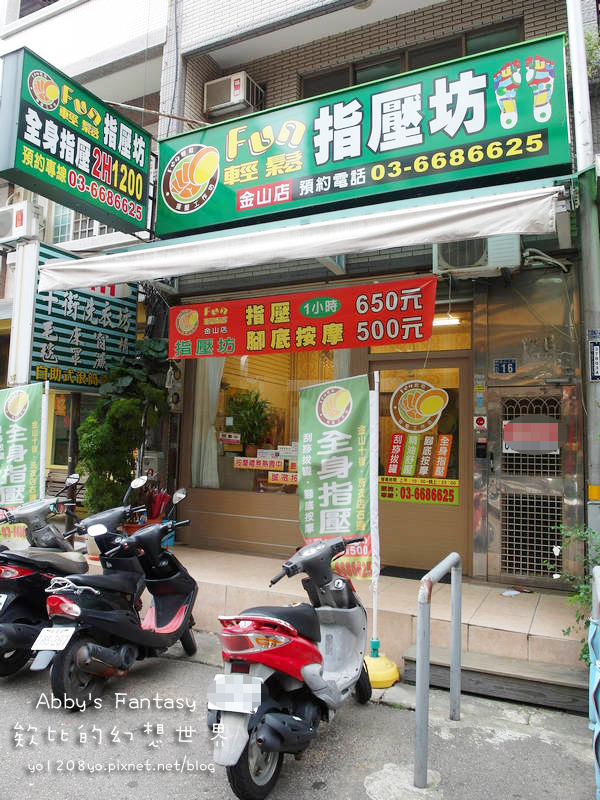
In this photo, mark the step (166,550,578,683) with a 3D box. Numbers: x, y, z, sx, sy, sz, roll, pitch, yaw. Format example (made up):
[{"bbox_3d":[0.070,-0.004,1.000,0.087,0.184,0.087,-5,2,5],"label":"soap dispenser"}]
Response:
[{"bbox_3d":[0.219,1.855,5.115,4.400,0.405,1.285,-1,-4,25],"label":"step"}]

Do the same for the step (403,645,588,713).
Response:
[{"bbox_3d":[1.326,1.907,3.763,1.190,0.185,0.240,-1,-4,25],"label":"step"}]

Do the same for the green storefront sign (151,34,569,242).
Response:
[{"bbox_3d":[0.358,-2.477,5.661,4.296,1.145,0.270,-1,-4,25],"label":"green storefront sign"}]

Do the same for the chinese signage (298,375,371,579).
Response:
[{"bbox_3d":[0.263,0.577,4.336,0.595,1.532,0.082,-1,-6,25],"label":"chinese signage"}]

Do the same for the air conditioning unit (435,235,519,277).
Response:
[{"bbox_3d":[1.648,-1.427,5.141,0.760,0.550,0.290,-1,-4,25],"label":"air conditioning unit"}]

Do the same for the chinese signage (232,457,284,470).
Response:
[{"bbox_3d":[-0.476,0.733,6.362,0.655,0.123,0.020,-1,-4,25],"label":"chinese signage"}]

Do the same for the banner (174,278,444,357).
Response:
[{"bbox_3d":[-0.131,-0.815,5.656,3.007,0.595,0.041,-1,-6,25],"label":"banner"}]

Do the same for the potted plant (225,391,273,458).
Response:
[{"bbox_3d":[-0.619,0.304,6.808,0.570,0.860,0.570,1,-4,0],"label":"potted plant"}]

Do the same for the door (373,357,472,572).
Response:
[{"bbox_3d":[1.187,0.635,5.466,0.990,2.079,0.080,-1,-4,25],"label":"door"}]

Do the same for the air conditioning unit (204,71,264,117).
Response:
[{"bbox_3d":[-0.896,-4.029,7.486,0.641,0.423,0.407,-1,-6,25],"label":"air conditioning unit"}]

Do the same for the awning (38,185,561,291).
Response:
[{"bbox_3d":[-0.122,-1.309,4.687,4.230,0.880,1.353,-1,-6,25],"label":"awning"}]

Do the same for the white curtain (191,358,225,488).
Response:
[{"bbox_3d":[-1.176,0.157,7.014,0.488,1.901,0.130,-1,-6,25],"label":"white curtain"}]

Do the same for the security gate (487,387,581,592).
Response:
[{"bbox_3d":[2.185,0.802,5.202,0.800,1.881,0.065,-1,-6,25],"label":"security gate"}]

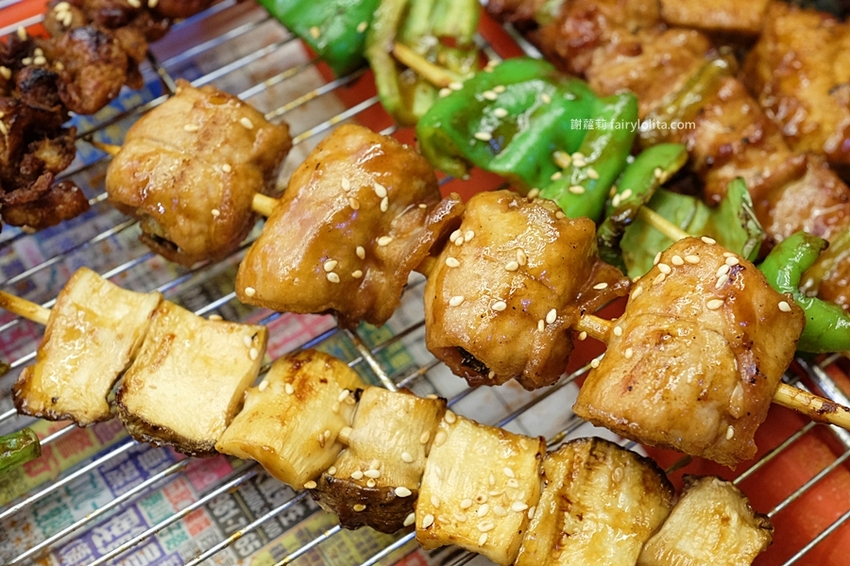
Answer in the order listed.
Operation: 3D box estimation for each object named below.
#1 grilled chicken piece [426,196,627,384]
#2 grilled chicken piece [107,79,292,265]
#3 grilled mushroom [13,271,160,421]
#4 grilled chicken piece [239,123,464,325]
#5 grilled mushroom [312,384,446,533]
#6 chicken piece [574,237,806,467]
[{"bbox_3d":[0.025,0.002,0.207,0.043,0.035,0.042,21,66,5],"label":"grilled chicken piece"},{"bbox_3d":[-0.060,-0.029,0.220,0.034,0.032,0.042,30,67,9],"label":"grilled chicken piece"},{"bbox_3d":[-0.083,0.016,0.204,0.021,0.020,0.037,17,66,3],"label":"grilled mushroom"},{"bbox_3d":[-0.019,-0.015,0.214,0.036,0.034,0.047,25,67,7],"label":"grilled chicken piece"},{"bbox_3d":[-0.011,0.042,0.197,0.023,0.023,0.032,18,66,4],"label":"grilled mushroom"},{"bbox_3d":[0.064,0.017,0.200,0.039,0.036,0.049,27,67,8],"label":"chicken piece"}]

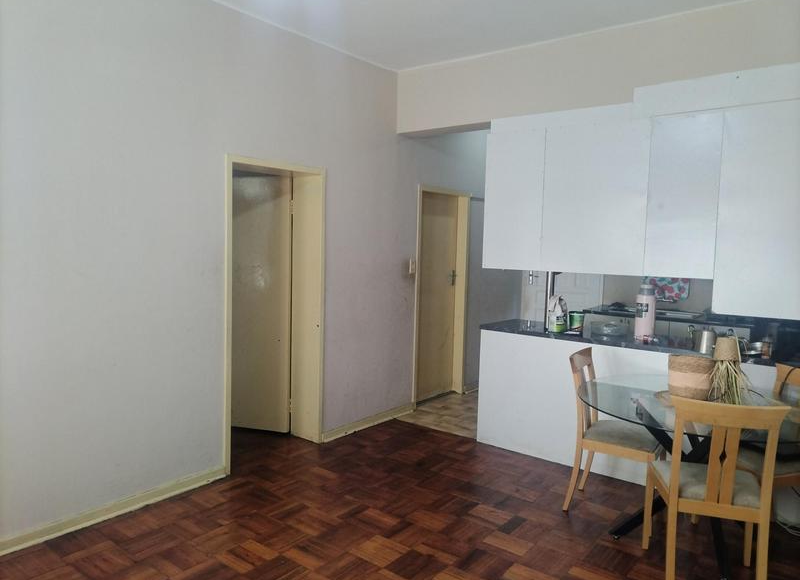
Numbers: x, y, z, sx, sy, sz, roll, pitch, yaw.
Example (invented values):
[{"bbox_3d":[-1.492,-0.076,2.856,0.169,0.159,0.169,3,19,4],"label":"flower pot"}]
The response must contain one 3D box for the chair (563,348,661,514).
[{"bbox_3d":[1.282,0.848,3.515,0.520,0.915,0.430,4,5,33],"label":"chair"}]

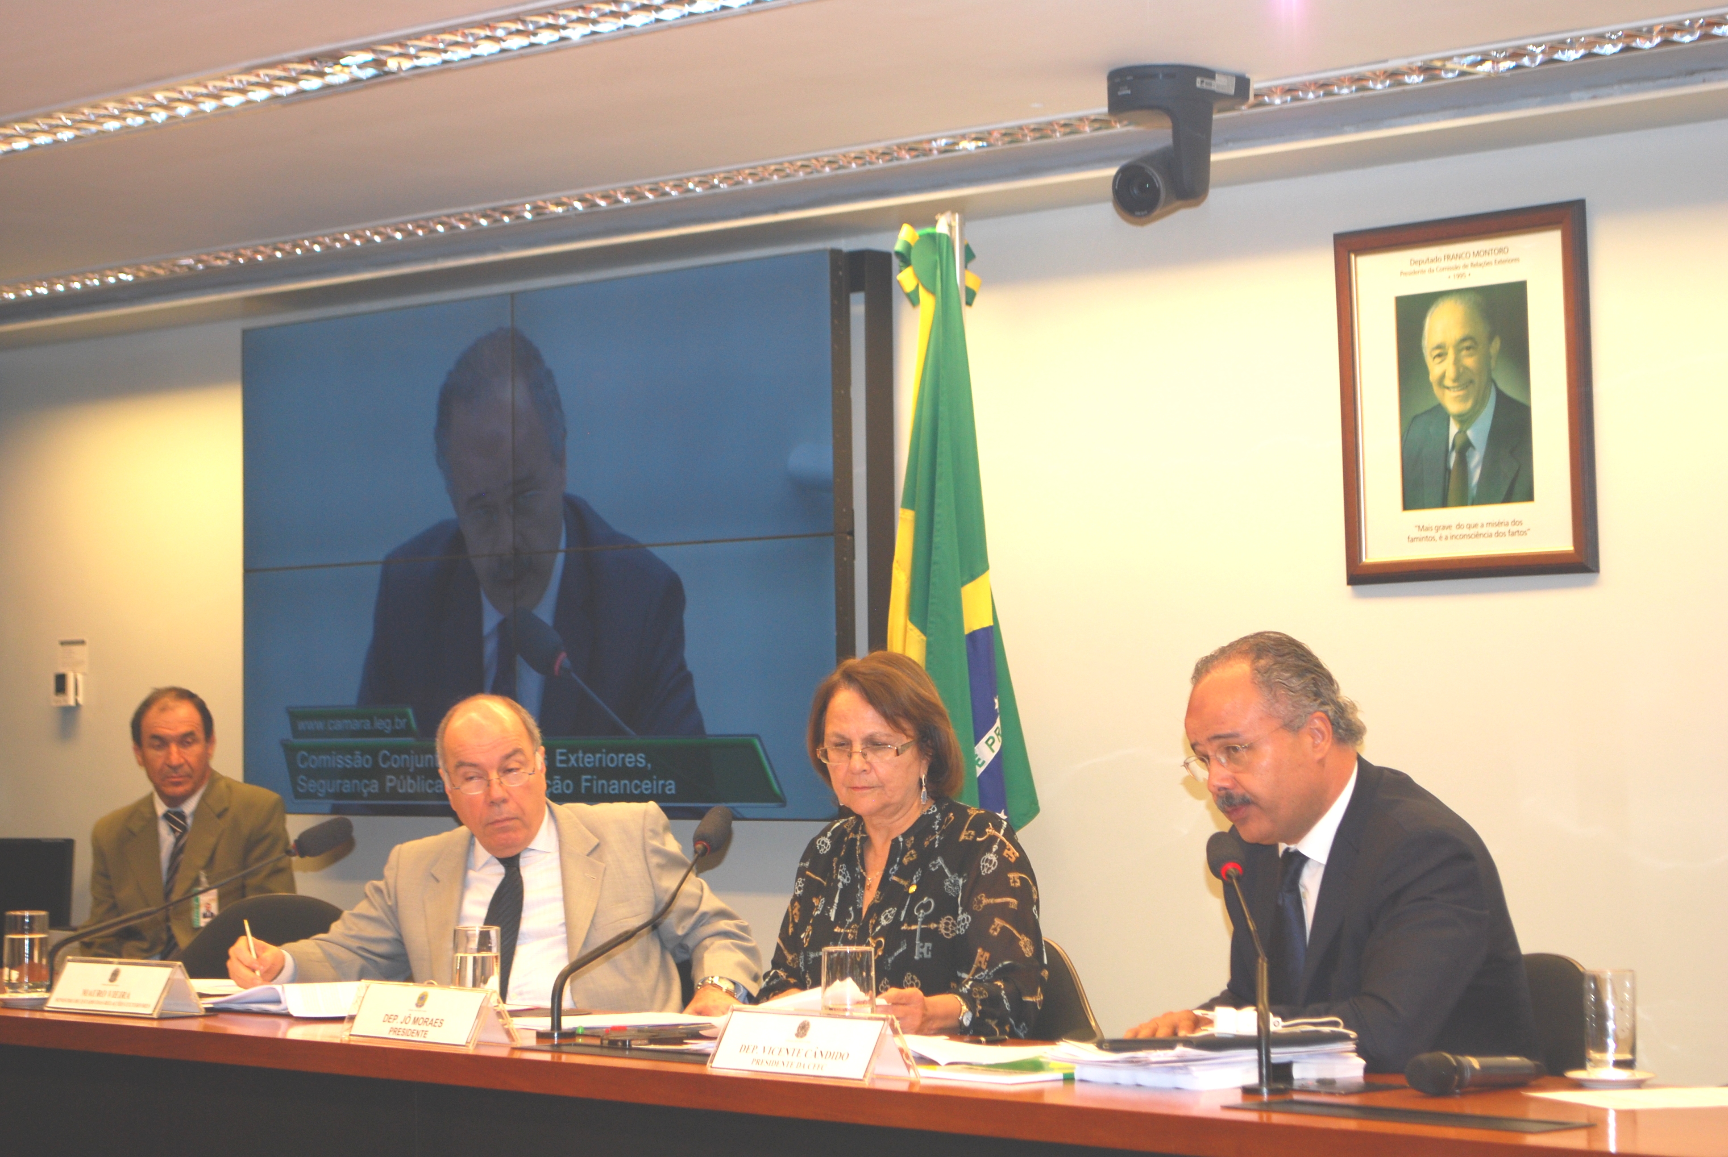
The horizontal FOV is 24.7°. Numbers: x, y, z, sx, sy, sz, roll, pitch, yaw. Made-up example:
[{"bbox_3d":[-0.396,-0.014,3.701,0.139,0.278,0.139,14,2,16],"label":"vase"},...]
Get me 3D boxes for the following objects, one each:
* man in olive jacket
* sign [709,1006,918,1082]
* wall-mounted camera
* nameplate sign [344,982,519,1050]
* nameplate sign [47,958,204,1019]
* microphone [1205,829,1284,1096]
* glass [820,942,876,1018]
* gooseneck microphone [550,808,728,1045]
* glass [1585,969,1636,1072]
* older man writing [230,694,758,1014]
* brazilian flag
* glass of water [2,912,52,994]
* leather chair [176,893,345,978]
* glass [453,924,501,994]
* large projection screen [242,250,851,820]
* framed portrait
[{"bbox_3d":[-1.583,0.873,8.442,0.520,1.280,0.800,-2,-2,23],"label":"man in olive jacket"},{"bbox_3d":[-0.062,0.552,4.694,0.079,0.075,0.300,1,-3,-40],"label":"sign"},{"bbox_3d":[0.506,-0.702,6.350,0.180,0.240,0.200,-2,-3,35],"label":"wall-mounted camera"},{"bbox_3d":[-0.579,0.584,5.262,0.250,0.077,0.090,-3,-3,43],"label":"nameplate sign"},{"bbox_3d":[-1.106,0.609,5.888,0.079,0.075,0.300,1,-3,-44],"label":"nameplate sign"},{"bbox_3d":[0.441,0.436,4.547,0.058,0.285,0.350,-1,-2,-3],"label":"microphone"},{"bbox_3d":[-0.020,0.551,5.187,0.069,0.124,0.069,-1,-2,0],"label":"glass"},{"bbox_3d":[-0.314,0.471,5.438,0.057,0.302,0.370,-3,-3,41],"label":"gooseneck microphone"},{"bbox_3d":[0.849,0.506,4.483,0.059,0.118,0.059,-1,-2,0],"label":"glass"},{"bbox_3d":[-0.540,0.780,5.771,0.820,1.220,0.720,-2,-3,35],"label":"older man writing"},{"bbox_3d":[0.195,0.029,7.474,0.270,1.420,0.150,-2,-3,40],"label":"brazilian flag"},{"bbox_3d":[-1.308,0.585,6.162,0.068,0.125,0.068,1,-3,-44],"label":"glass of water"},{"bbox_3d":[-1.115,0.988,6.736,0.560,0.880,0.580,-2,-3,35],"label":"leather chair"},{"bbox_3d":[-0.555,0.564,5.658,0.068,0.125,0.068,-1,-2,0],"label":"glass"},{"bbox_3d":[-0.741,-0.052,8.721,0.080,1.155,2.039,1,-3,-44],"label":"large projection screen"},{"bbox_3d":[1.078,-0.325,7.092,0.035,0.655,0.555,1,-3,-45],"label":"framed portrait"}]

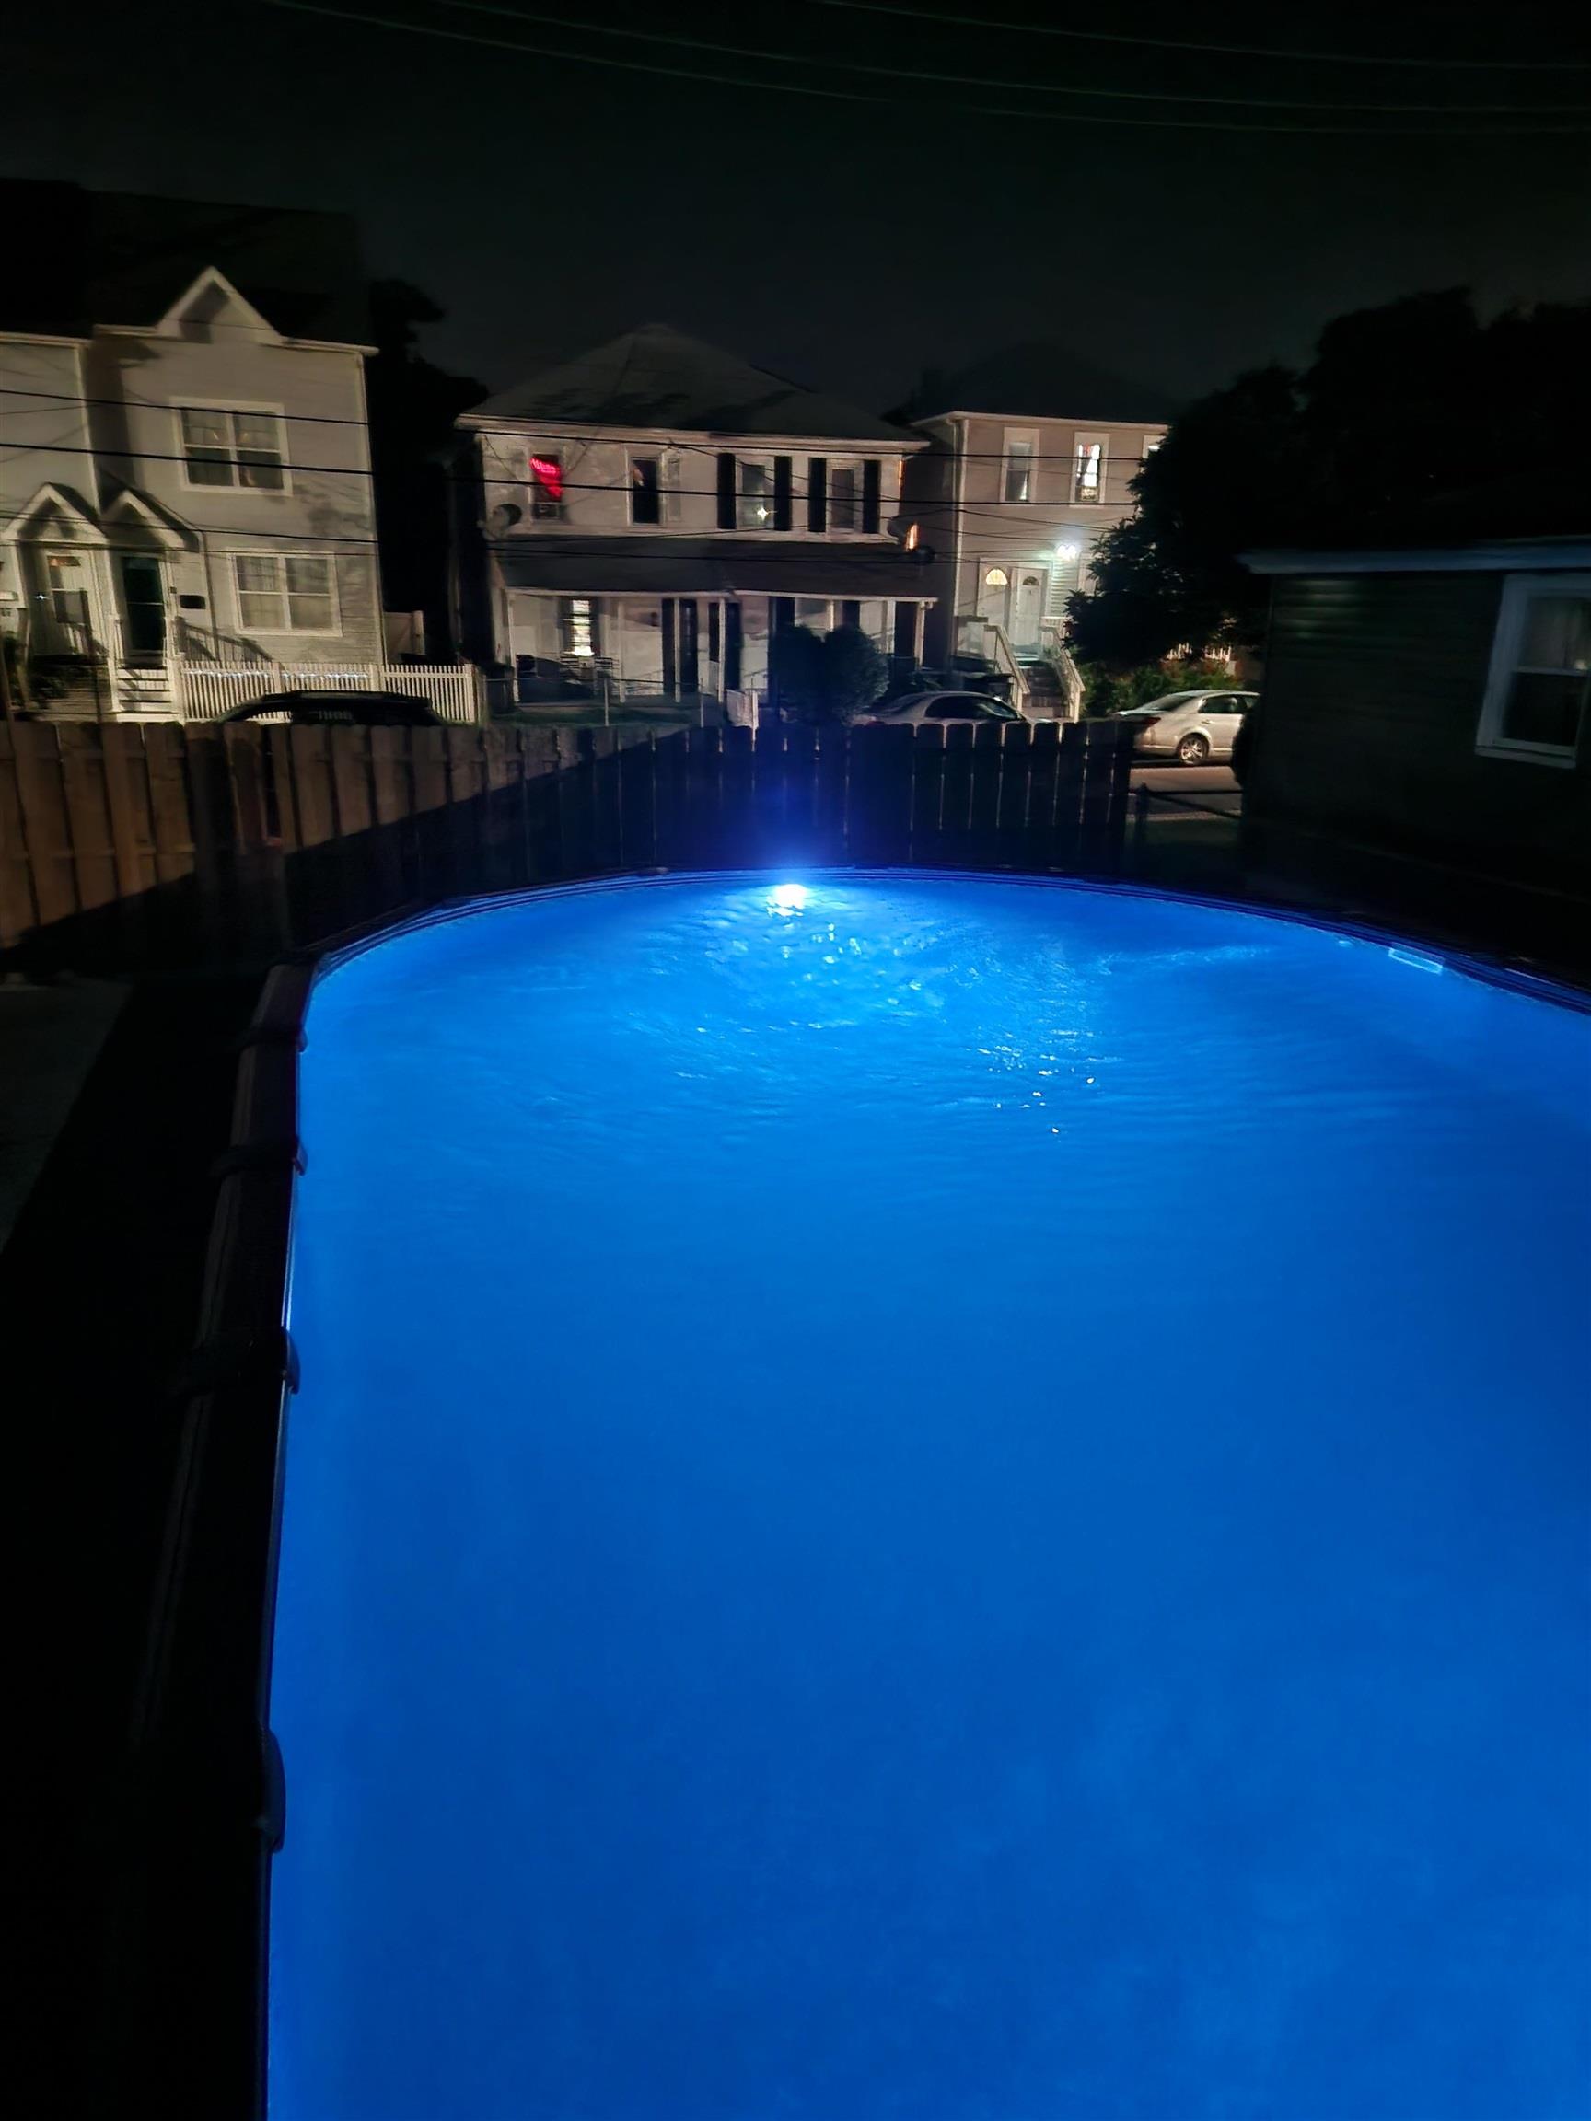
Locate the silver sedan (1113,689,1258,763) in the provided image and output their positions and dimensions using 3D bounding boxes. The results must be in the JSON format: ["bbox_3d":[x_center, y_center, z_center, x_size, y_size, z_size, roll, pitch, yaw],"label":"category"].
[{"bbox_3d":[9.260,-7.283,30.620,4.900,1.480,1.830,-5,19,-17],"label":"silver sedan"}]

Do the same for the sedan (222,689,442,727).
[{"bbox_3d":[-8.608,-5.835,25.209,4.750,1.500,1.800,-5,19,-17],"label":"sedan"}]

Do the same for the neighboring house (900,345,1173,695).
[{"bbox_3d":[6.407,-15.907,41.854,8.240,9.480,11.560,-5,19,-17],"label":"neighboring house"}]

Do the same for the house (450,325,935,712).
[{"bbox_3d":[-3.166,-13.542,34.922,10.750,8.690,12.260,-5,19,-17],"label":"house"}]

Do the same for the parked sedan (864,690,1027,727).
[{"bbox_3d":[3.144,-6.749,28.722,4.650,1.440,1.780,-5,19,-17],"label":"parked sedan"}]

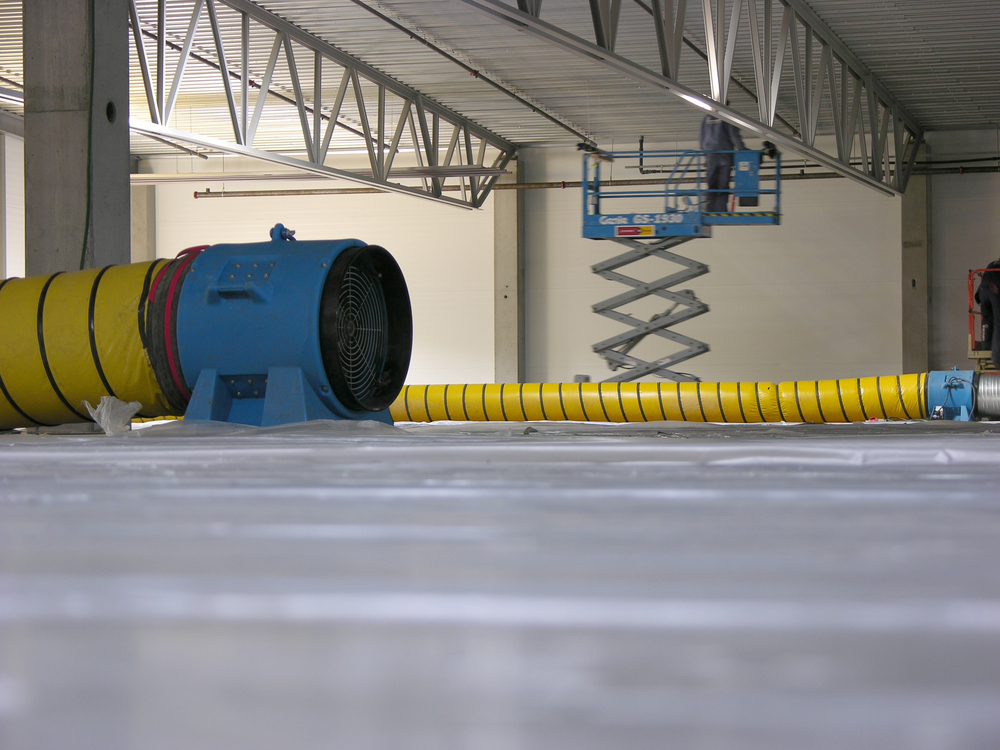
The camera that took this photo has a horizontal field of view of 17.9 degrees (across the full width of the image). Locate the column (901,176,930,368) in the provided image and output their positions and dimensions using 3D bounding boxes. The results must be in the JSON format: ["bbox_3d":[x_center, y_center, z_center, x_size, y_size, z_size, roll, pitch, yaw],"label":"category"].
[{"bbox_3d":[6.089,-1.365,46.400,0.380,4.000,0.380,-1,-1,20],"label":"column"}]

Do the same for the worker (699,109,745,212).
[{"bbox_3d":[2.914,-2.895,42.000,0.550,1.770,0.450,-1,-1,35],"label":"worker"}]

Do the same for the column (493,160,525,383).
[{"bbox_3d":[0.146,-1.295,48.700,0.380,4.000,0.380,-1,-1,20],"label":"column"}]

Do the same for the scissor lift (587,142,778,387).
[{"bbox_3d":[2.411,-1.192,42.100,2.550,3.550,0.780,-1,-1,15],"label":"scissor lift"}]

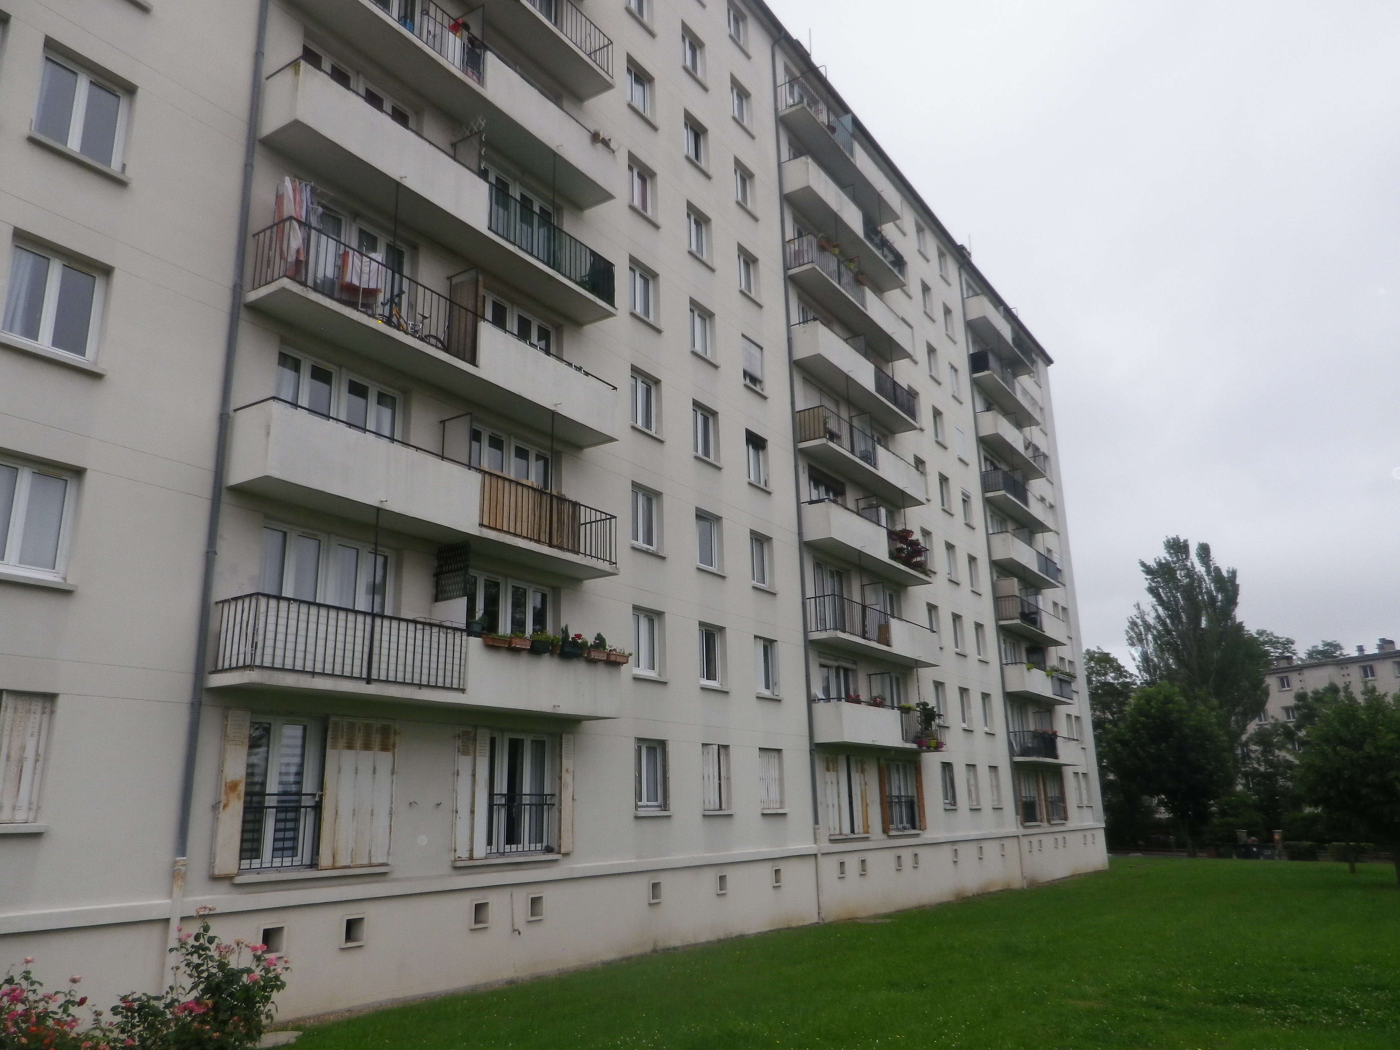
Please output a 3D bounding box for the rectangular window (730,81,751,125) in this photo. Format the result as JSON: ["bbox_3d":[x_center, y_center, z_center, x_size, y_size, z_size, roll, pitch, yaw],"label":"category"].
[{"bbox_3d":[1.050,-12.381,29.960,0.138,1.334,1.155,-12,-19,32],"label":"rectangular window"}]

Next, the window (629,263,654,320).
[{"bbox_3d":[-1.440,-5.472,23.897,0.142,1.395,1.173,-12,-19,32],"label":"window"}]

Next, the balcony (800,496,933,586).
[{"bbox_3d":[5.286,0.660,30.998,0.872,1.120,7.456,-12,-19,32],"label":"balcony"}]

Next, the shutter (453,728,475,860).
[{"bbox_3d":[-3.845,4.383,16.483,0.051,2.082,0.425,-12,-19,32],"label":"shutter"}]

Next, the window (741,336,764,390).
[{"bbox_3d":[1.378,-4.378,27.588,0.138,1.320,1.141,-12,-19,32],"label":"window"}]

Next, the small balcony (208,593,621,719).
[{"bbox_3d":[-3.930,2.295,15.947,0.908,1.100,7.453,-12,-19,32],"label":"small balcony"}]

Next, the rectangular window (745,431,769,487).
[{"bbox_3d":[1.439,-1.743,27.179,0.162,1.395,1.163,-12,-19,32],"label":"rectangular window"}]

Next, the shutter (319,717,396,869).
[{"bbox_3d":[-4.924,3.872,14.683,0.071,2.078,1.192,-12,-19,32],"label":"shutter"}]

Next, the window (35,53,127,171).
[{"bbox_3d":[-8.118,-5.404,13.235,0.142,1.395,1.183,-12,-19,32],"label":"window"}]

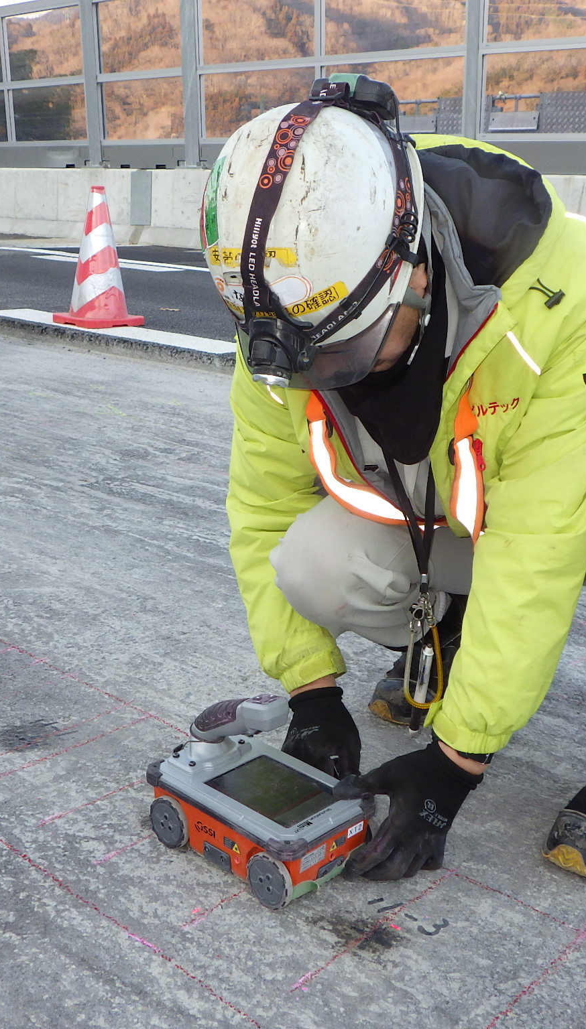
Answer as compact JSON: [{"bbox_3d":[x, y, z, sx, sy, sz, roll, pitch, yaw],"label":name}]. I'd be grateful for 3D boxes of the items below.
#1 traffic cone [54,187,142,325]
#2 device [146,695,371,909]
[{"bbox_3d":[-1.009,-1.345,5.783,0.360,0.700,0.360,15,20,39],"label":"traffic cone"},{"bbox_3d":[-0.035,0.307,1.278,0.243,0.200,0.155,16,21,41],"label":"device"}]

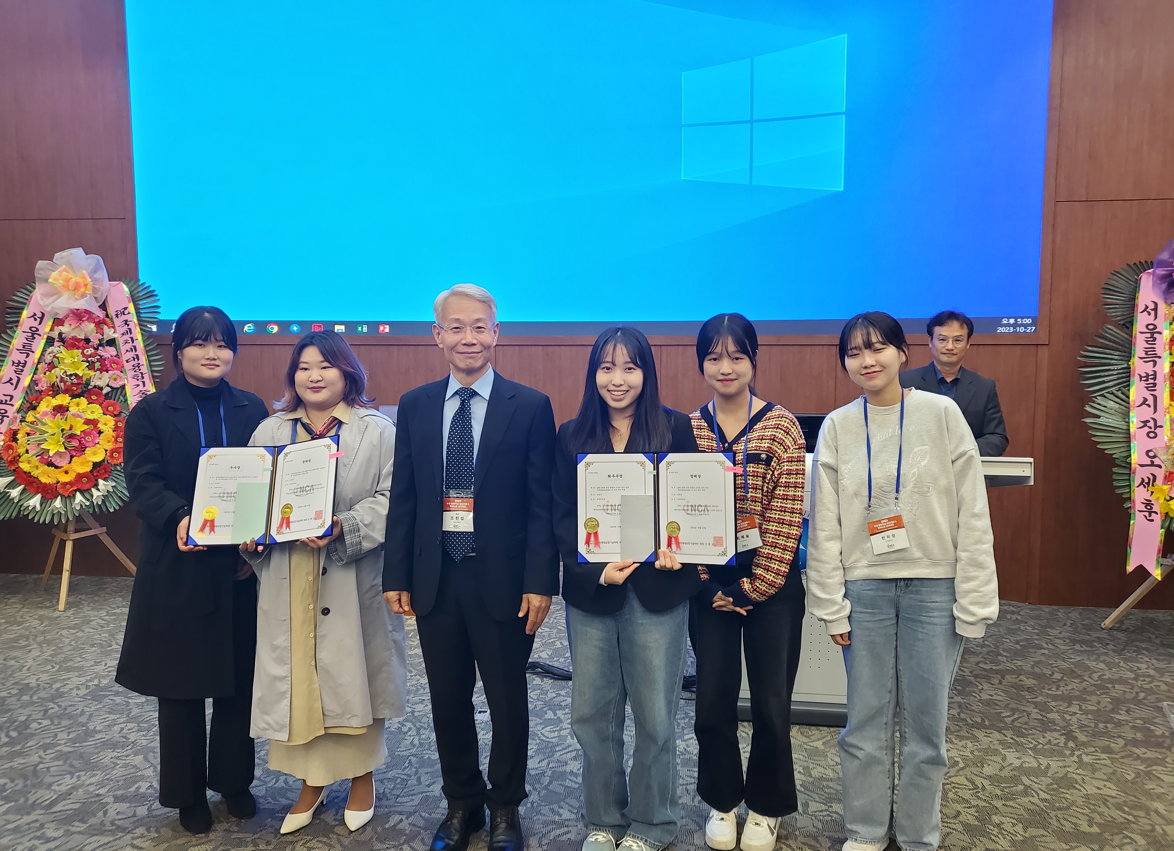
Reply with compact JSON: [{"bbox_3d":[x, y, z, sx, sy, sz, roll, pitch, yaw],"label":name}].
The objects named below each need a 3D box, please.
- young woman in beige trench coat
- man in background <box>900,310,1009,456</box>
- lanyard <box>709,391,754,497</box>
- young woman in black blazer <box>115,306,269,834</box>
[{"bbox_3d":[-0.822,0.503,2.808,0.500,1.600,0.430,0,5,3],"label":"young woman in beige trench coat"},{"bbox_3d":[1.680,0.325,4.108,0.520,1.710,0.400,1,5,13],"label":"man in background"},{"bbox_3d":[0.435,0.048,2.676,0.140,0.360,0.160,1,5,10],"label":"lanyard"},{"bbox_3d":[-1.265,0.457,2.865,0.490,1.680,0.430,-2,6,-23],"label":"young woman in black blazer"}]

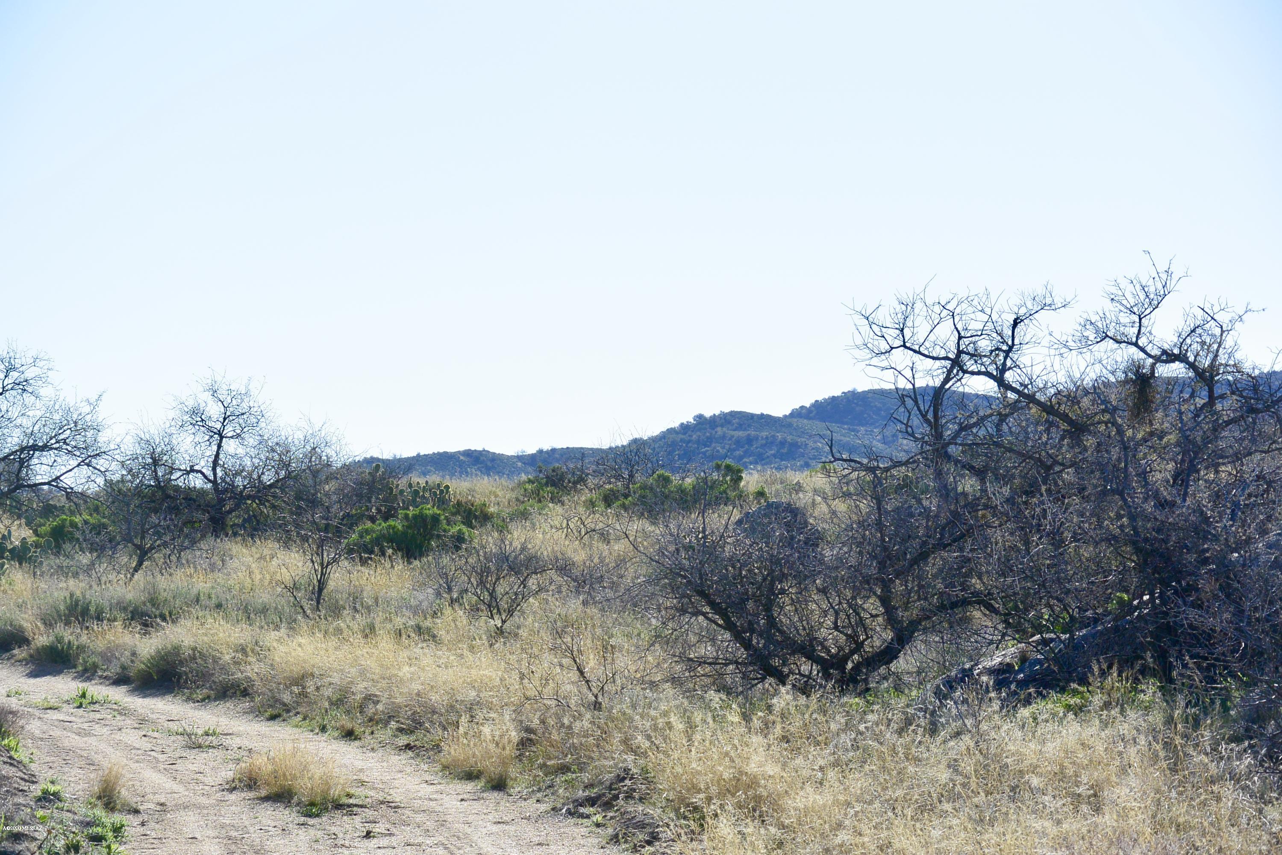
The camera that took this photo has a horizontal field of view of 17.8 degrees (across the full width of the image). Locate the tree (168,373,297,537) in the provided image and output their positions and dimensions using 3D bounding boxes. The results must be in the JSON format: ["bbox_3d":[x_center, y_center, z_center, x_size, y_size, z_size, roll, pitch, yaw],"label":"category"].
[{"bbox_3d":[-7.780,0.520,78.000,2.500,3.150,2.400,0,0,0],"label":"tree"}]

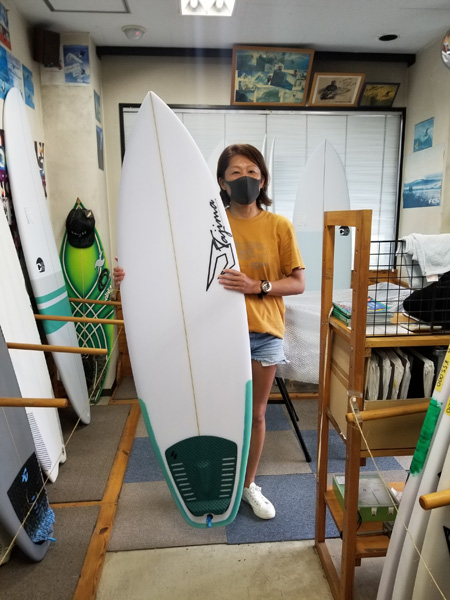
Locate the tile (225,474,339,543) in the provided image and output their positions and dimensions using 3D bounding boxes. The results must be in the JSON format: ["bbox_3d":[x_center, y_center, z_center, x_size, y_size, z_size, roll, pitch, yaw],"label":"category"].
[{"bbox_3d":[0.243,0.986,2.167,0.500,0.008,0.500,-2,10,-4],"label":"tile"}]

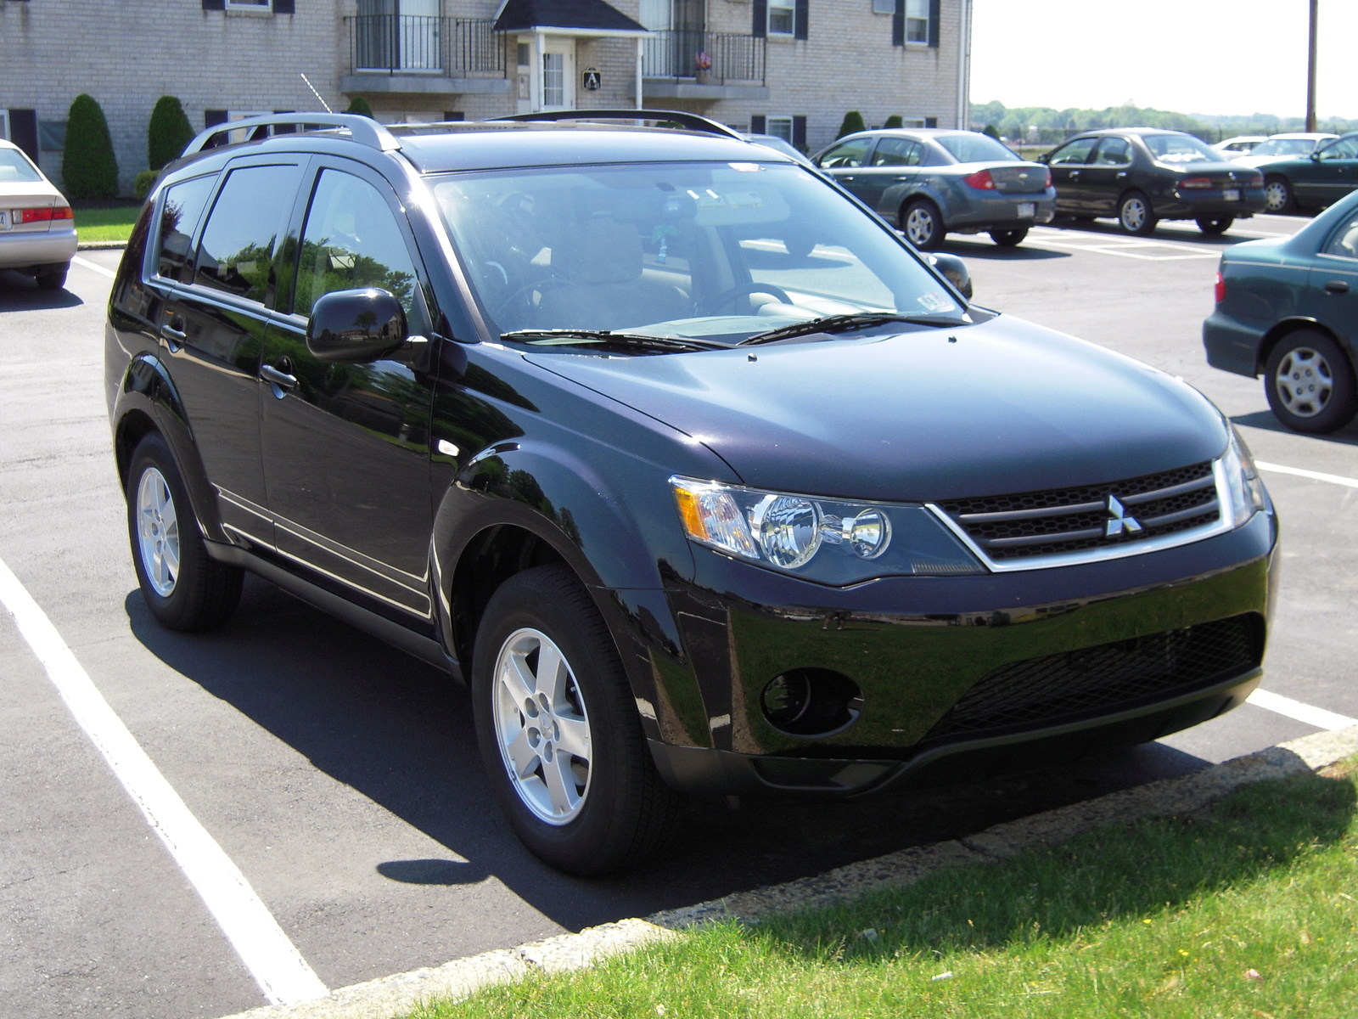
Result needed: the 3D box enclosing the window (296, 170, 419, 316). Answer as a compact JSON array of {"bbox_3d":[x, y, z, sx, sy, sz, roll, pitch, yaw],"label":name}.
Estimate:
[{"bbox_3d":[-0.804,-0.674,5.054,0.050,0.420,0.860,14,1,-34],"label":"window"}]

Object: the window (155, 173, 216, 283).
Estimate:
[{"bbox_3d":[-1.620,-0.927,6.511,0.060,0.350,0.570,4,6,-30],"label":"window"}]

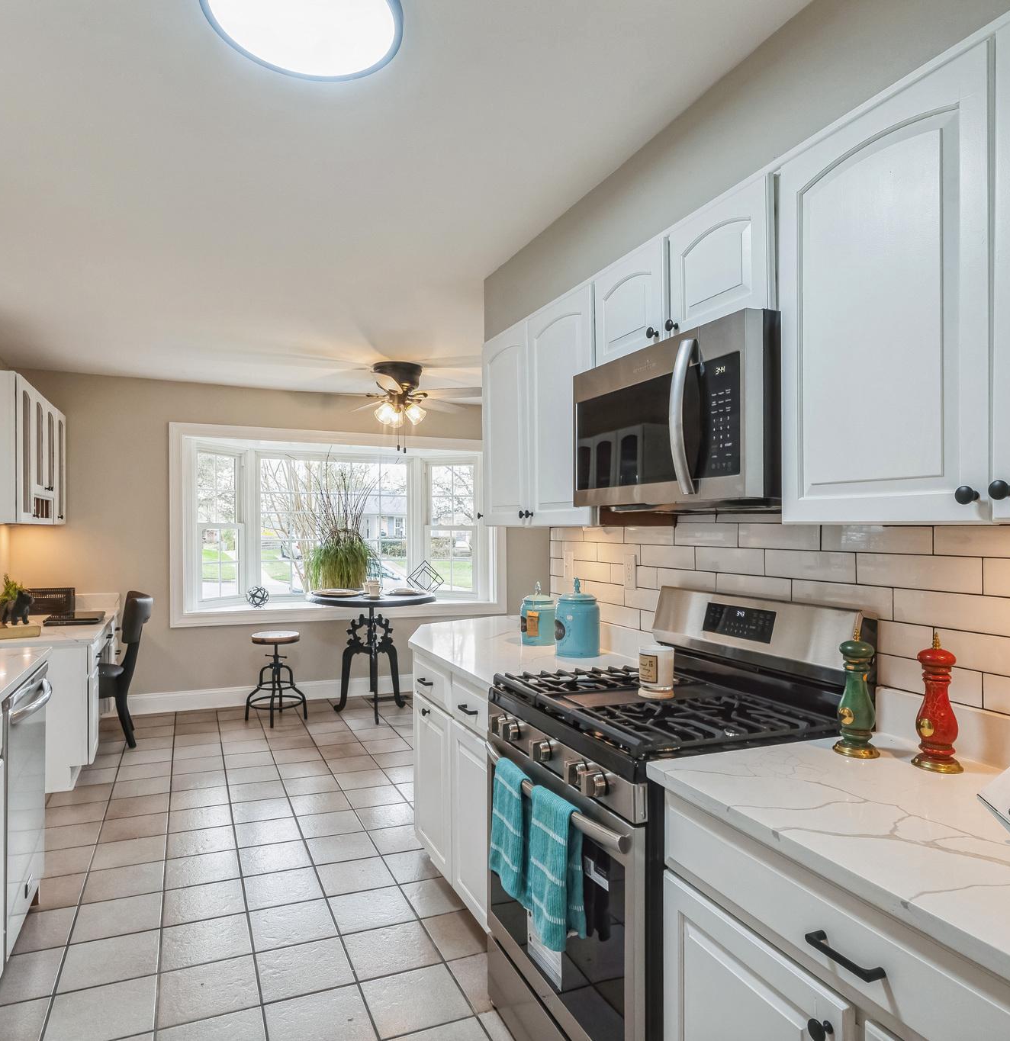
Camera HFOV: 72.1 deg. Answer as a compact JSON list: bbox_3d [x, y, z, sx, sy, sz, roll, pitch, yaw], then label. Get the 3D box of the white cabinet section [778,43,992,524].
[{"bbox_3d":[0.836,-0.388,1.380,0.330,0.790,0.440,0,0,-24],"label":"white cabinet section"}]

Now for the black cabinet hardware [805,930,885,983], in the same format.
[{"bbox_3d":[0.488,0.627,1.002,0.033,0.015,0.118,0,0,-24],"label":"black cabinet hardware"}]

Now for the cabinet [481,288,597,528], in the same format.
[{"bbox_3d":[0.244,-0.358,2.629,0.325,0.772,0.900,0,-1,-24],"label":"cabinet"}]

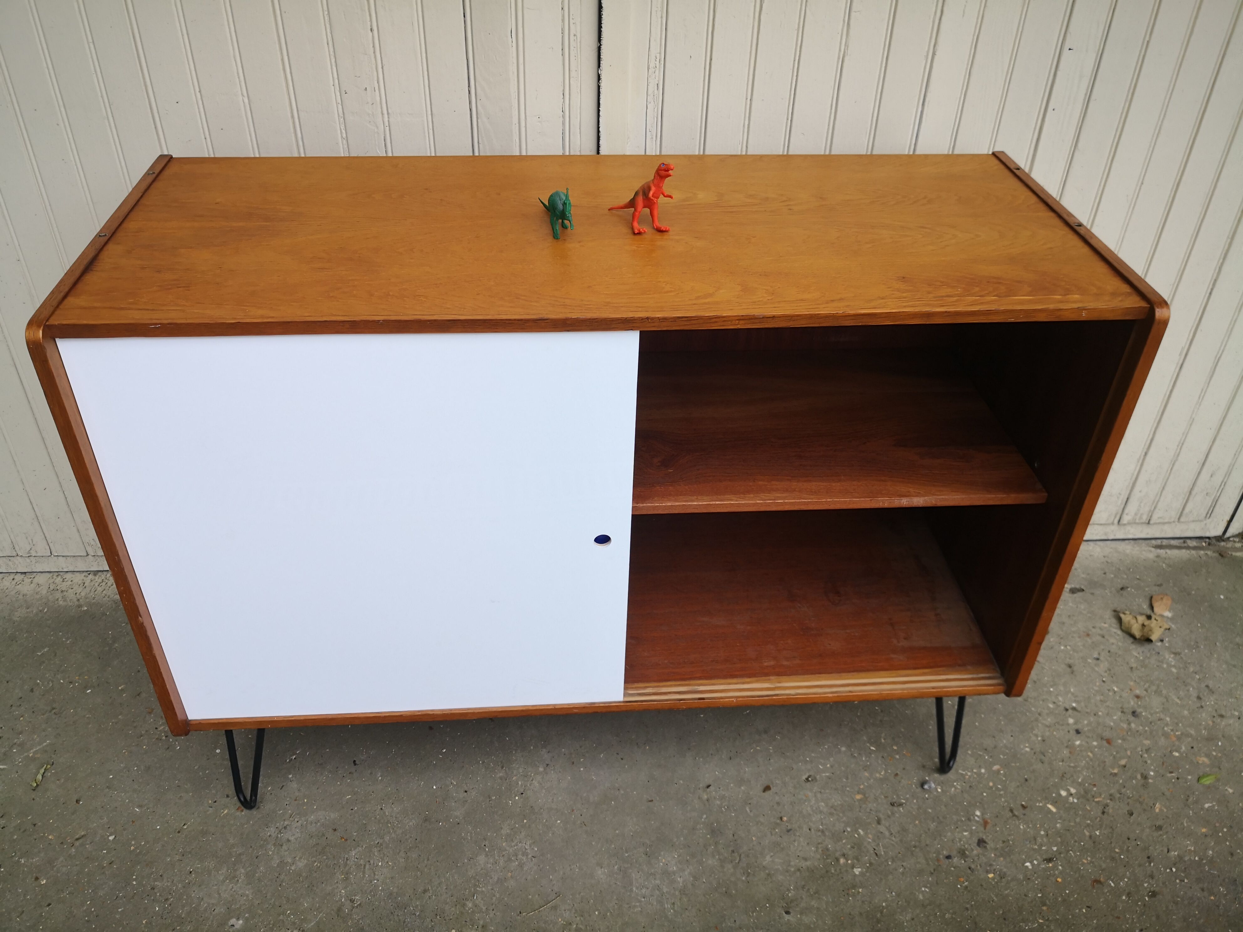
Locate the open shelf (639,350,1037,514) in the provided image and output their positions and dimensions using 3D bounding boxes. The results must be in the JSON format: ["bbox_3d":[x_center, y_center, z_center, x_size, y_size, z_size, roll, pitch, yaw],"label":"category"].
[{"bbox_3d":[0.251,-0.149,1.207,0.511,0.253,0.369,-2,38,-4],"label":"open shelf"}]

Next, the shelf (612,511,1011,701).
[{"bbox_3d":[0.245,0.078,1.362,0.511,0.253,0.406,-2,38,-4],"label":"shelf"}]

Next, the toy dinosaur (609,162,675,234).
[{"bbox_3d":[0.019,-0.319,1.129,0.095,0.080,0.040,32,47,32],"label":"toy dinosaur"}]

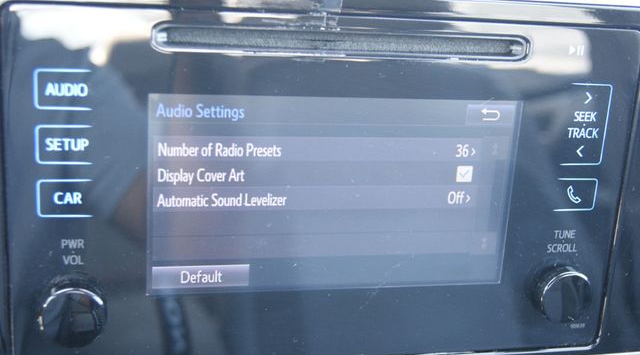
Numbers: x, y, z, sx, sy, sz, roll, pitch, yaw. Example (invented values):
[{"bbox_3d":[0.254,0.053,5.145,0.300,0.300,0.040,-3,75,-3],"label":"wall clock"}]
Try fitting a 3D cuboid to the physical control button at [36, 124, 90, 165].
[{"bbox_3d":[-0.085,-0.011,0.292,0.018,0.013,0.003,0,17,-14],"label":"physical control button"}]

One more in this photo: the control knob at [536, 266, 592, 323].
[{"bbox_3d":[0.094,0.045,0.347,0.021,0.021,0.011,0,17,-14],"label":"control knob"}]

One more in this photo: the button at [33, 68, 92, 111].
[{"bbox_3d":[-0.083,-0.028,0.287,0.018,0.014,0.003,0,17,-14],"label":"button"}]

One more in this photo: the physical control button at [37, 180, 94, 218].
[{"bbox_3d":[-0.086,0.007,0.297,0.018,0.013,0.003,0,17,-14],"label":"physical control button"}]

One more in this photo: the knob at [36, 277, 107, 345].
[{"bbox_3d":[-0.085,0.046,0.304,0.022,0.022,0.011,0,17,-14],"label":"knob"}]

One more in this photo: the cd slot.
[{"bbox_3d":[0.010,-0.047,0.305,0.135,0.009,0.006,0,17,-14],"label":"cd slot"}]

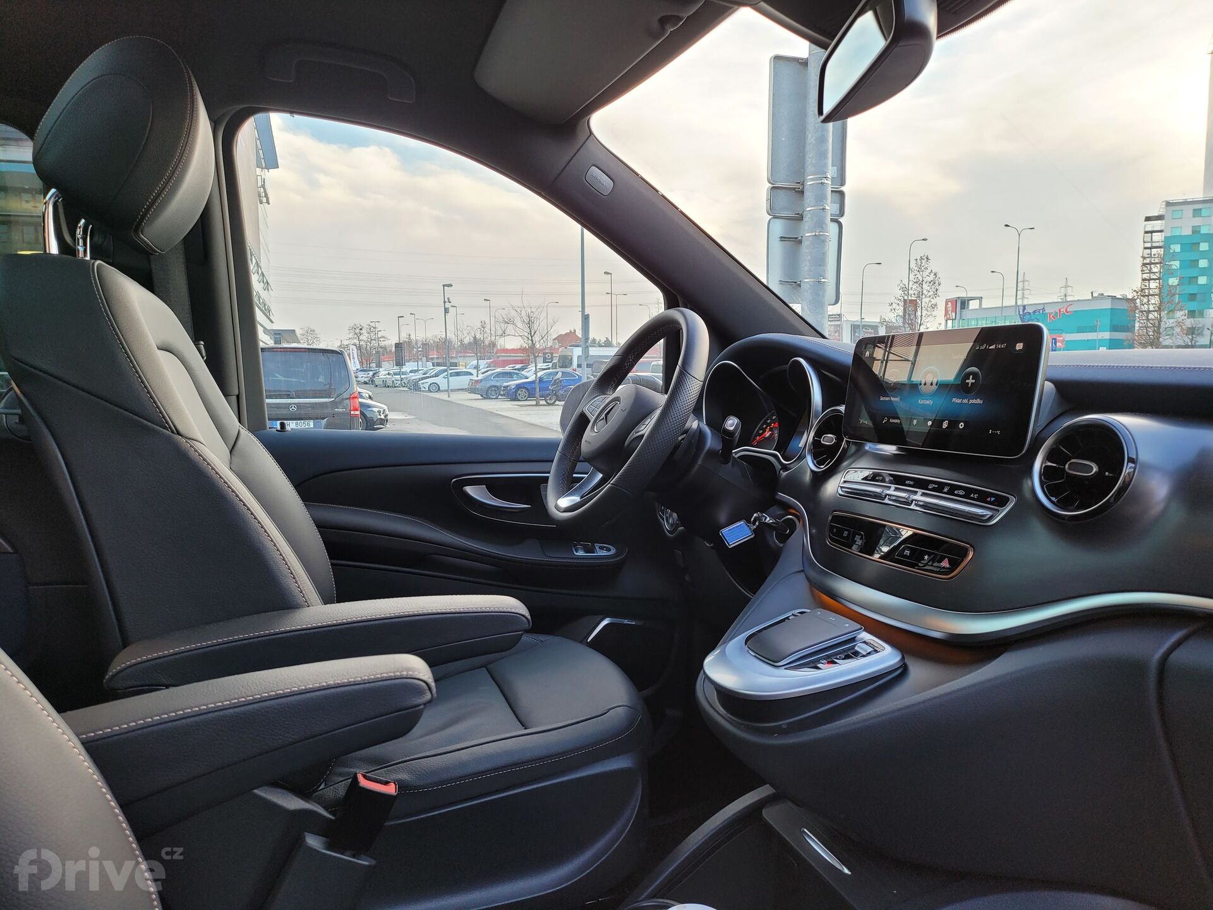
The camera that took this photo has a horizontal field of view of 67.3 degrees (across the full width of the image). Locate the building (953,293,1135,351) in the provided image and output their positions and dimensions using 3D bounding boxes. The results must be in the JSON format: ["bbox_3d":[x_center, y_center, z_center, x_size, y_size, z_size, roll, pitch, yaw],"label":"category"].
[{"bbox_3d":[51.010,-13.920,106.594,7.000,7.500,20.000,-4,7,-30],"label":"building"}]

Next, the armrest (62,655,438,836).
[{"bbox_3d":[-0.316,0.205,0.631,0.380,0.080,0.075,-3,6,-23],"label":"armrest"}]

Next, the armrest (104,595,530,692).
[{"bbox_3d":[-0.266,0.182,0.876,0.380,0.065,0.072,-3,6,-26],"label":"armrest"}]

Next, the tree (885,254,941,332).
[{"bbox_3d":[16.115,-7.314,47.657,2.900,6.130,2.900,1,7,18],"label":"tree"}]

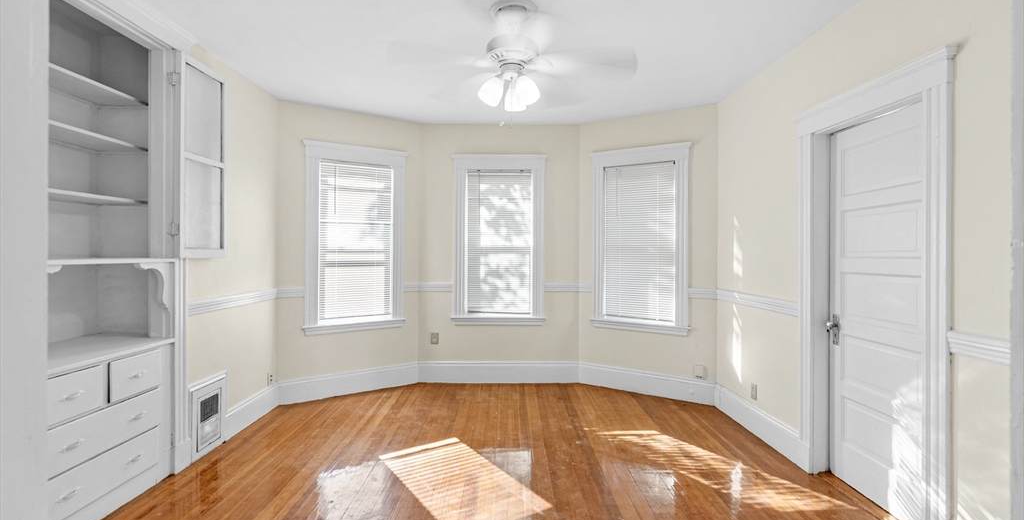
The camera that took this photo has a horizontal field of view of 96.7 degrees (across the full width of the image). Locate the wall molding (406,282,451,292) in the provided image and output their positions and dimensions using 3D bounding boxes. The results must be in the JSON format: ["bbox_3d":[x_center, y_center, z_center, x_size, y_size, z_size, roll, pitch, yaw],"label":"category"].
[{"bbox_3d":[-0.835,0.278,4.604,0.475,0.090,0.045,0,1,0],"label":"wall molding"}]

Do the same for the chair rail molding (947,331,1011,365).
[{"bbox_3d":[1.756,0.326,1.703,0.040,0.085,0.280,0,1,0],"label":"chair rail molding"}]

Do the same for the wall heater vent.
[{"bbox_3d":[-2.013,1.036,3.021,0.045,0.475,0.360,0,1,0],"label":"wall heater vent"}]

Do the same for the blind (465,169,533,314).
[{"bbox_3d":[-0.123,-0.182,4.659,0.670,1.480,0.040,0,1,0],"label":"blind"}]

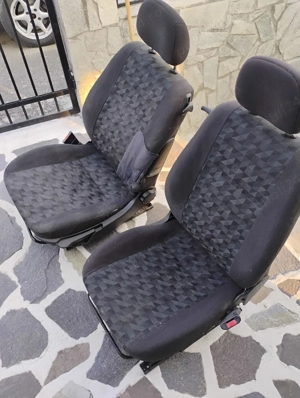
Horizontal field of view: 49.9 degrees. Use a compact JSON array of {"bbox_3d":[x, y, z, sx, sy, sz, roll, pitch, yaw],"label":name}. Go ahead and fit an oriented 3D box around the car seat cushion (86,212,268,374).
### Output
[{"bbox_3d":[0.073,0.392,1.414,0.596,0.291,0.502,-28,53,-20],"label":"car seat cushion"}]

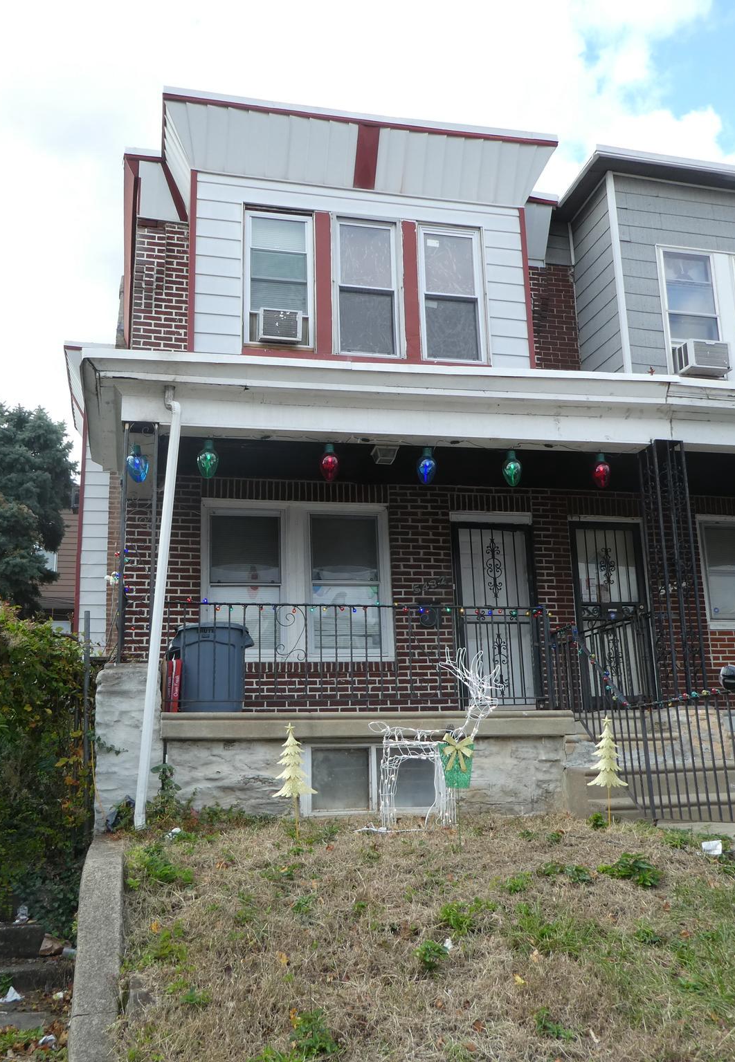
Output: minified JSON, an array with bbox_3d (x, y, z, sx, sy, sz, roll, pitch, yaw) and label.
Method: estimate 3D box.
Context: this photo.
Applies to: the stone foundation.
[{"bbox_3d":[-0.179,1.560,7.250,3.506,1.088,0.530,2,-15,-12],"label":"stone foundation"}]

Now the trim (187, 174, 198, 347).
[{"bbox_3d":[-1.694,-2.541,9.534,0.049,2.144,0.060,2,-15,-12],"label":"trim"}]

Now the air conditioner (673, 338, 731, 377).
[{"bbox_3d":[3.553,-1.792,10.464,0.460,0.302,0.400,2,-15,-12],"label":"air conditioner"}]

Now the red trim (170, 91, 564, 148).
[{"bbox_3d":[0.017,-4.171,10.021,4.100,0.051,0.050,2,-15,-12],"label":"red trim"}]

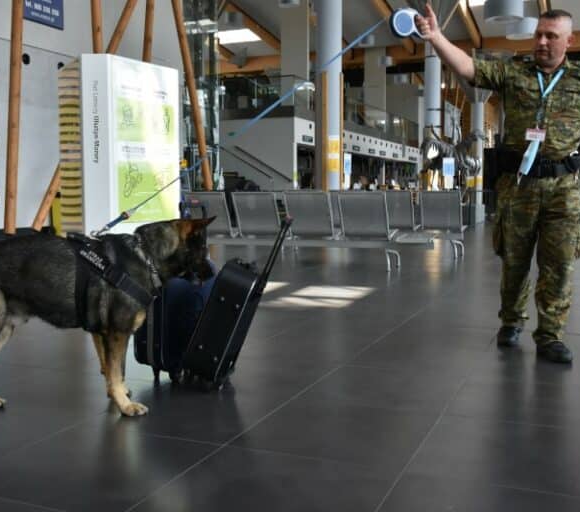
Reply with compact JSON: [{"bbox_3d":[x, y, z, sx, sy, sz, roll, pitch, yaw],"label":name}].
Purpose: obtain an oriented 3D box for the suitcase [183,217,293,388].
[{"bbox_3d":[-0.221,0.175,3.094,0.225,0.790,0.322,21,6,5],"label":"suitcase"}]

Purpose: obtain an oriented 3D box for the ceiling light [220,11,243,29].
[{"bbox_3d":[-1.989,-8.382,25.000,0.650,0.500,0.650,2,5,23],"label":"ceiling light"}]

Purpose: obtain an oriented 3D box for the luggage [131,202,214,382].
[{"bbox_3d":[-0.523,0.148,3.260,0.230,0.800,0.350,4,6,42],"label":"luggage"}]

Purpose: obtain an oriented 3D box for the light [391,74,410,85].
[{"bbox_3d":[5.677,-9.027,36.000,0.680,0.450,0.680,2,5,23],"label":"light"}]

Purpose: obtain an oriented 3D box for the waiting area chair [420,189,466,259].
[{"bbox_3d":[2.080,-0.417,9.551,0.570,0.870,0.630,2,5,23],"label":"waiting area chair"}]

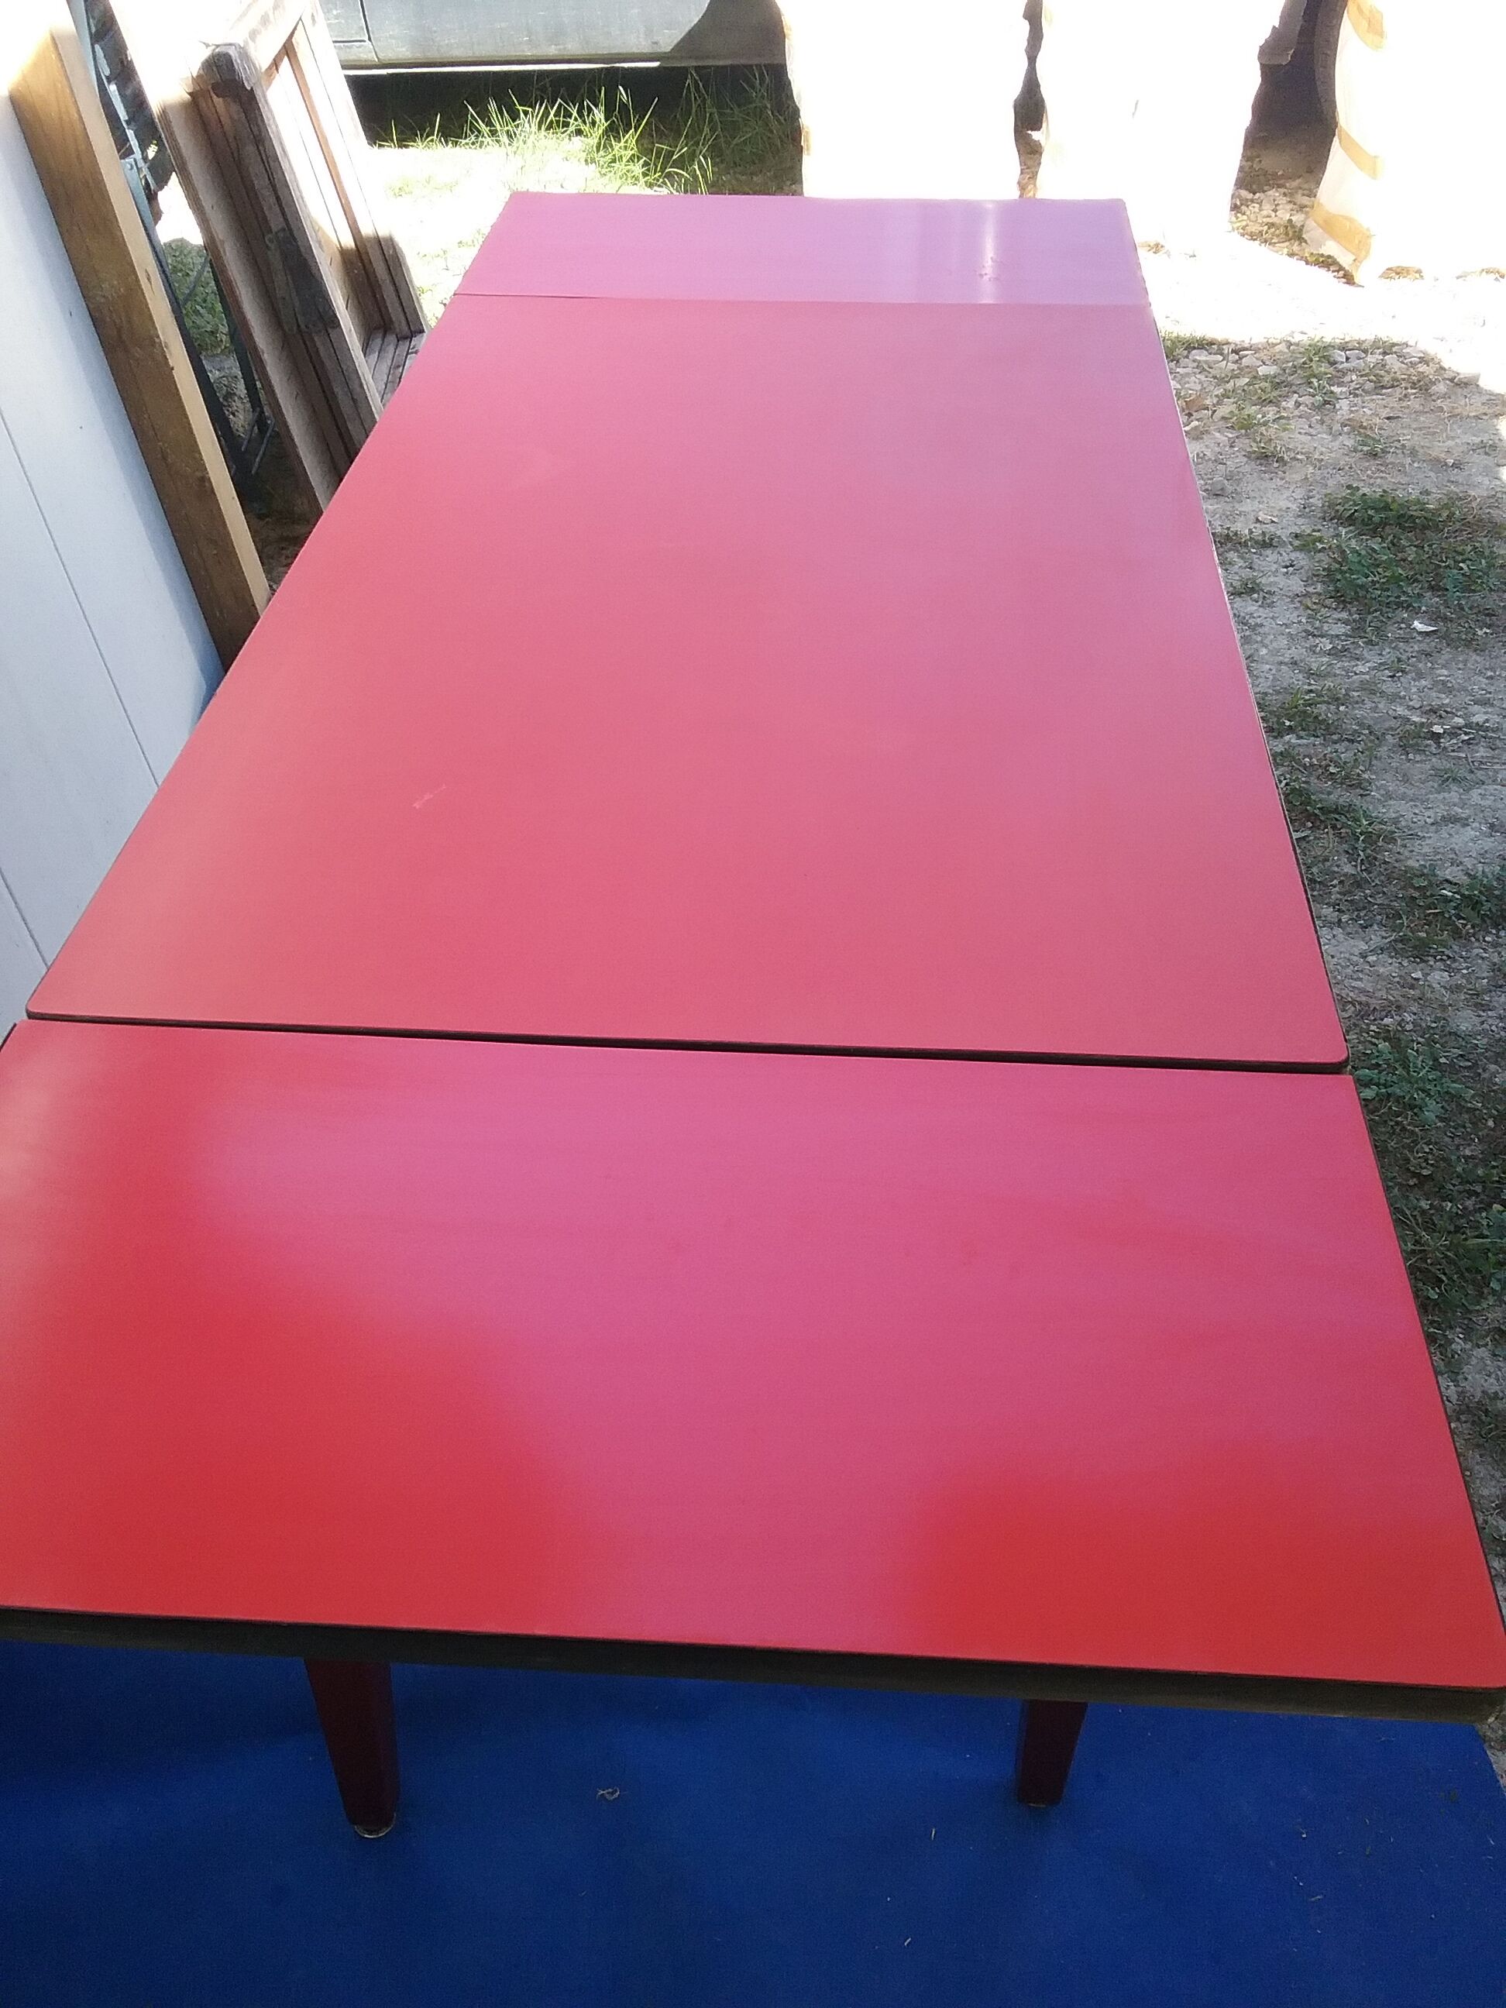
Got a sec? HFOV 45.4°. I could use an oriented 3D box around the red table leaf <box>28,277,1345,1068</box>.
[{"bbox_3d":[0.001,-0.324,1.333,0.675,0.023,1.094,2,40,4],"label":"red table leaf"}]

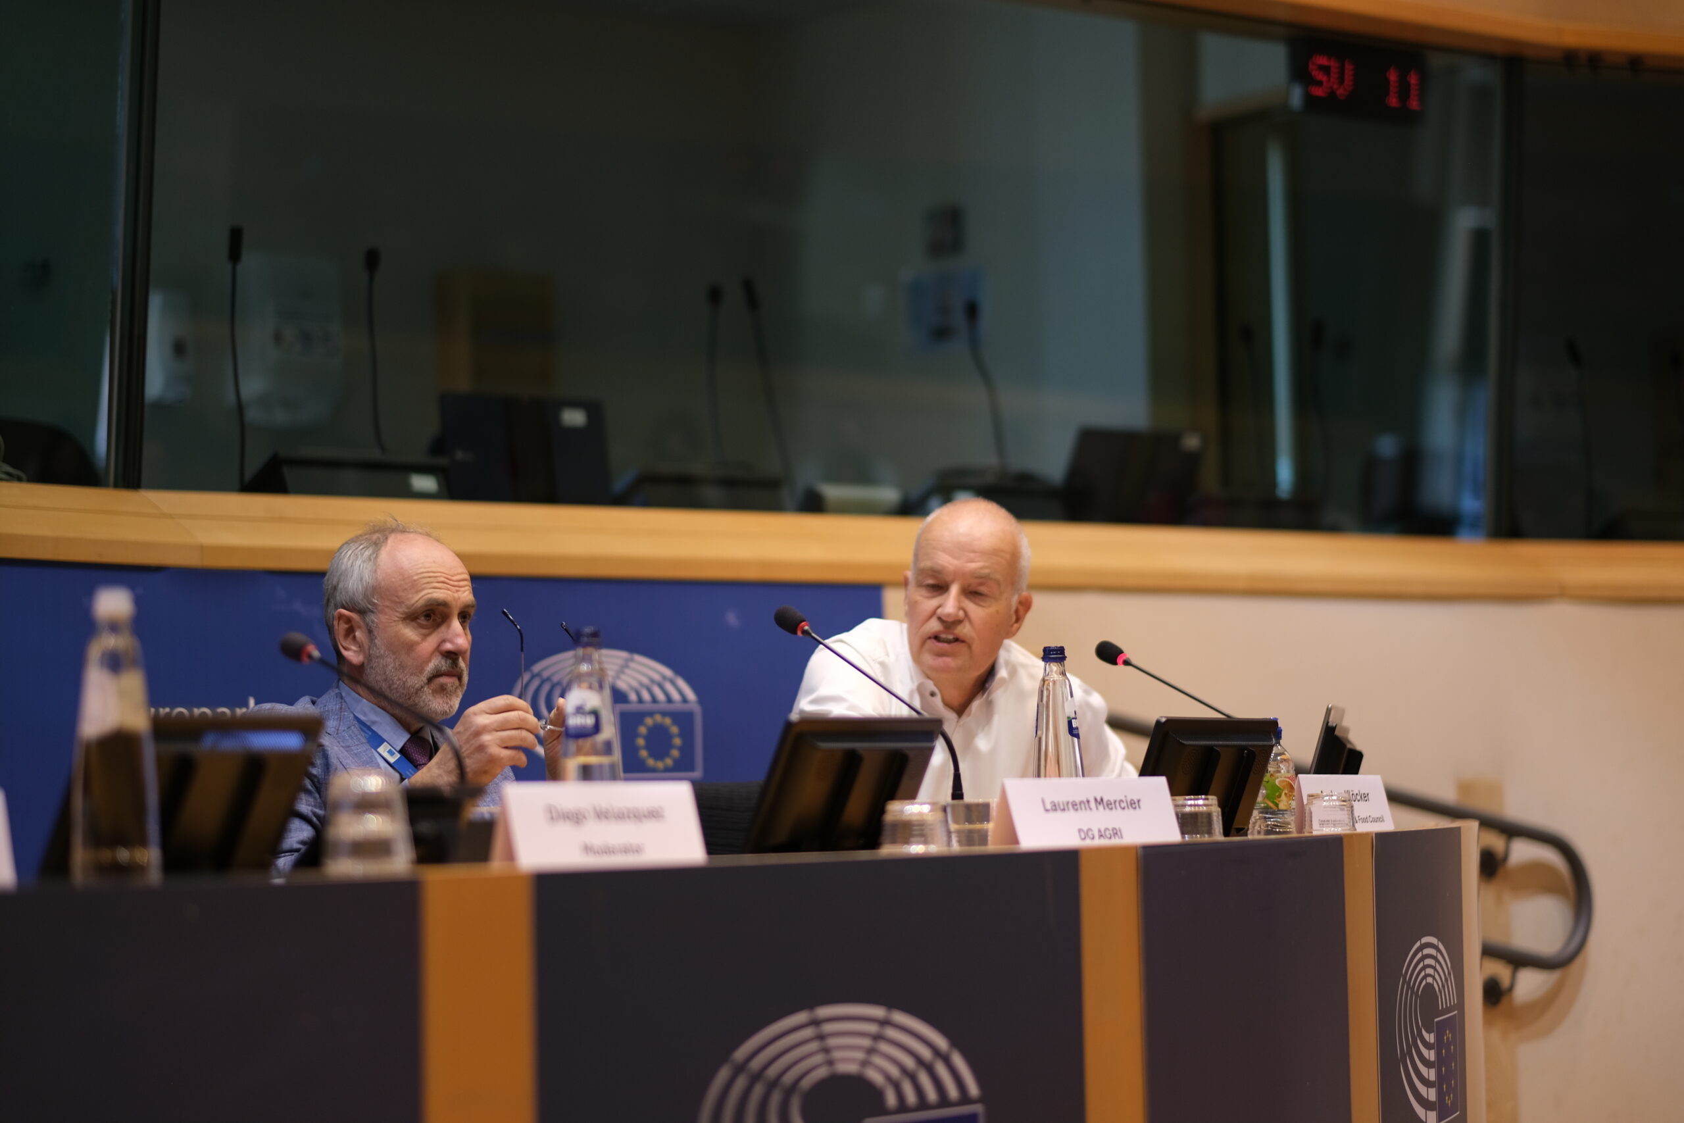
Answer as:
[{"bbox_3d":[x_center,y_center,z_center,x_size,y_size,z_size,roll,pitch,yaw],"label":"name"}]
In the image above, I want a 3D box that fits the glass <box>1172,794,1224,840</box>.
[{"bbox_3d":[0.467,0.338,5.182,0.071,0.058,0.071,-1,-4,0],"label":"glass"}]

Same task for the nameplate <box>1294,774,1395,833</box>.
[{"bbox_3d":[0.739,0.359,5.820,0.045,0.083,0.297,-3,-4,31],"label":"nameplate"}]

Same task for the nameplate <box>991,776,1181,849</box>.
[{"bbox_3d":[0.296,0.301,4.728,0.045,0.083,0.297,-5,-5,45],"label":"nameplate"}]

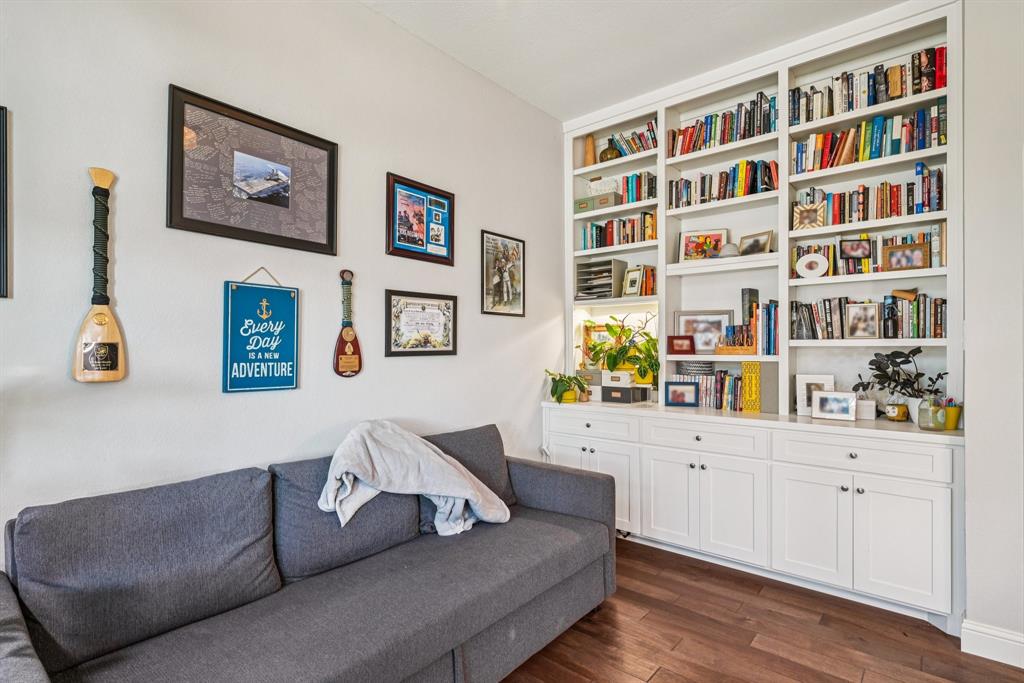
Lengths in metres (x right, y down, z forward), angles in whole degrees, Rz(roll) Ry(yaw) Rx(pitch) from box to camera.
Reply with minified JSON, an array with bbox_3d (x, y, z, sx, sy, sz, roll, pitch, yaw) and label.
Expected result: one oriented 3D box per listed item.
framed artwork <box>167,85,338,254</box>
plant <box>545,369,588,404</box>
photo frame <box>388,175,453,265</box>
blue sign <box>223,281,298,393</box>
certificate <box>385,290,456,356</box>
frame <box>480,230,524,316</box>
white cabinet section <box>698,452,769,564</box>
[{"bbox_3d":[-1.045,-0.669,2.027,0.033,0.526,0.663,0,-1,39],"label":"framed artwork"},{"bbox_3d":[0.400,0.328,3.540,0.290,0.265,0.260,0,-1,39],"label":"plant"},{"bbox_3d":[-0.500,-0.659,2.693,0.030,0.427,0.460,0,-1,39],"label":"photo frame"},{"bbox_3d":[-1.046,-0.015,2.029,0.020,0.441,0.295,0,-1,39],"label":"blue sign"},{"bbox_3d":[-0.494,-0.095,2.701,0.022,0.351,0.496,0,-1,39],"label":"certificate"},{"bbox_3d":[-0.053,-0.439,3.240,0.022,0.537,0.434,0,-1,39],"label":"frame"},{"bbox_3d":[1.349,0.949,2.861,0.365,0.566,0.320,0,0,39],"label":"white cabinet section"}]

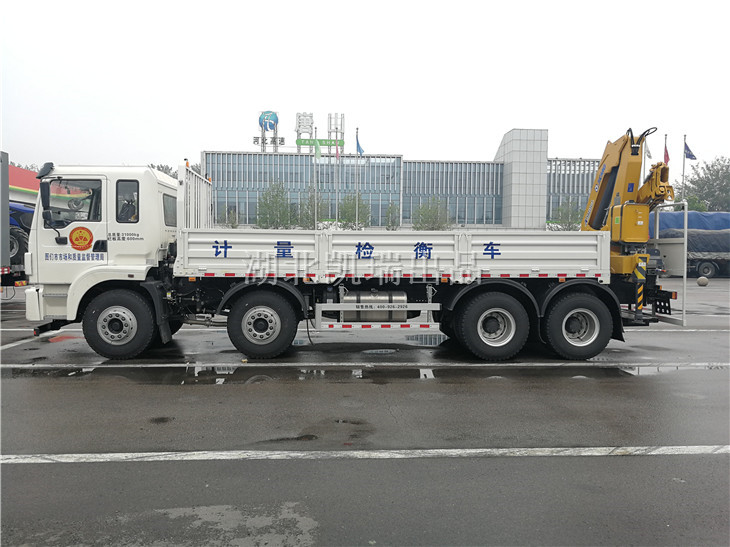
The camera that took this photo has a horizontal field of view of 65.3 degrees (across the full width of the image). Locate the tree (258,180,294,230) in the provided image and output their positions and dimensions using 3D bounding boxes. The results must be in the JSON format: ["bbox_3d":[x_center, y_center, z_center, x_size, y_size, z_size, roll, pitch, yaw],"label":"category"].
[{"bbox_3d":[-9.120,-6.012,58.000,3.870,6.930,3.870,1,3,0],"label":"tree"}]

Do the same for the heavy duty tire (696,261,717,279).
[{"bbox_3d":[21.709,-0.216,36.100,1.040,1.040,0.300,1,3,0],"label":"heavy duty tire"}]

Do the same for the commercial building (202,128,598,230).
[{"bbox_3d":[6.147,-12.183,87.446,57.000,17.500,20.000,1,3,-4],"label":"commercial building"}]

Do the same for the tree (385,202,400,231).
[{"bbox_3d":[2.802,-4.840,58.000,1.630,4.790,1.630,1,3,0],"label":"tree"}]

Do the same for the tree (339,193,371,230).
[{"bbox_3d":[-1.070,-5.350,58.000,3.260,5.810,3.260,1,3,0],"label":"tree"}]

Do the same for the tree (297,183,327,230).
[{"bbox_3d":[-5.350,-5.808,58.000,3.260,6.520,3.260,1,3,0],"label":"tree"}]

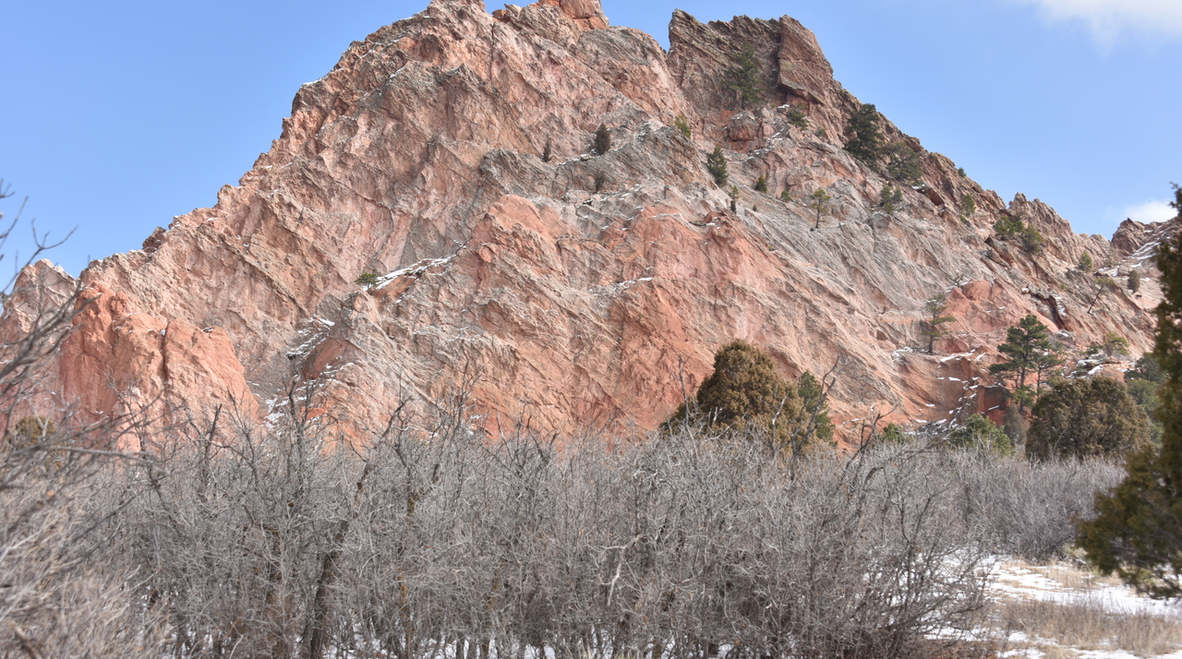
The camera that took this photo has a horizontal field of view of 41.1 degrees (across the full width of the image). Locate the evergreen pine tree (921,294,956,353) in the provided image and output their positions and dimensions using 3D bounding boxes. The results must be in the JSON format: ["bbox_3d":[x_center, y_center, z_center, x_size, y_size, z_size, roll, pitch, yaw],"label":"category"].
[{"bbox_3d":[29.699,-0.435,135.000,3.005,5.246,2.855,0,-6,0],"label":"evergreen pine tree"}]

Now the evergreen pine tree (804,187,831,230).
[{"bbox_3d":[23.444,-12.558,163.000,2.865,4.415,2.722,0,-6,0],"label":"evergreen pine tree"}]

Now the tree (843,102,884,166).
[{"bbox_3d":[30.194,-21.684,175.000,4.511,6.800,4.286,0,-6,0],"label":"tree"}]

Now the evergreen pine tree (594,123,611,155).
[{"bbox_3d":[1.230,-20.226,168.000,1.968,3.363,1.870,0,-6,0],"label":"evergreen pine tree"}]

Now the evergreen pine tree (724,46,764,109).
[{"bbox_3d":[17.647,-29.269,182.000,4.478,7.287,4.254,0,-6,0],"label":"evergreen pine tree"}]

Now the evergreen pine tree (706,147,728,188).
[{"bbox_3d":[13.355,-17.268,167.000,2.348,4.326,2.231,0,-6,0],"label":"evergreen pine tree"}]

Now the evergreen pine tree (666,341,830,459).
[{"bbox_3d":[5.494,3.142,55.000,5.671,5.440,4.820,0,-6,0],"label":"evergreen pine tree"}]

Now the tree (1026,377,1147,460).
[{"bbox_3d":[20.545,4.284,65.000,5.103,4.669,4.848,0,-6,0],"label":"tree"}]

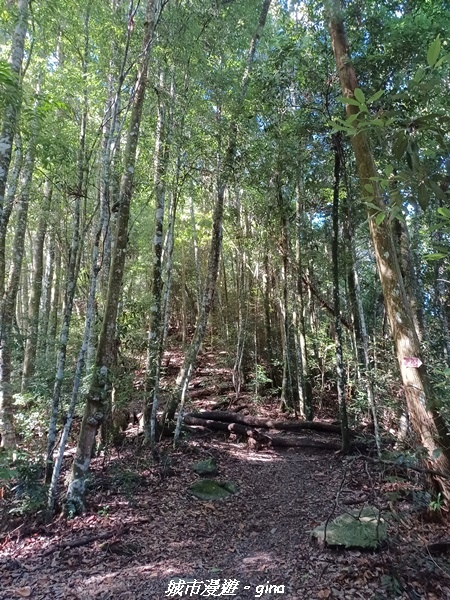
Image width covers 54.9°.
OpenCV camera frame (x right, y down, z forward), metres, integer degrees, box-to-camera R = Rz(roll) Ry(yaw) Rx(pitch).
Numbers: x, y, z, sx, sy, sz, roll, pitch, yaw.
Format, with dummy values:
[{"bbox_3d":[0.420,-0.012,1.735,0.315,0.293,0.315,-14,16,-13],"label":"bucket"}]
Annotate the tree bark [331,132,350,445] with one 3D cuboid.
[{"bbox_3d":[1.728,-0.237,6.538,0.190,4.858,0.170,1,-8,0],"label":"tree bark"}]

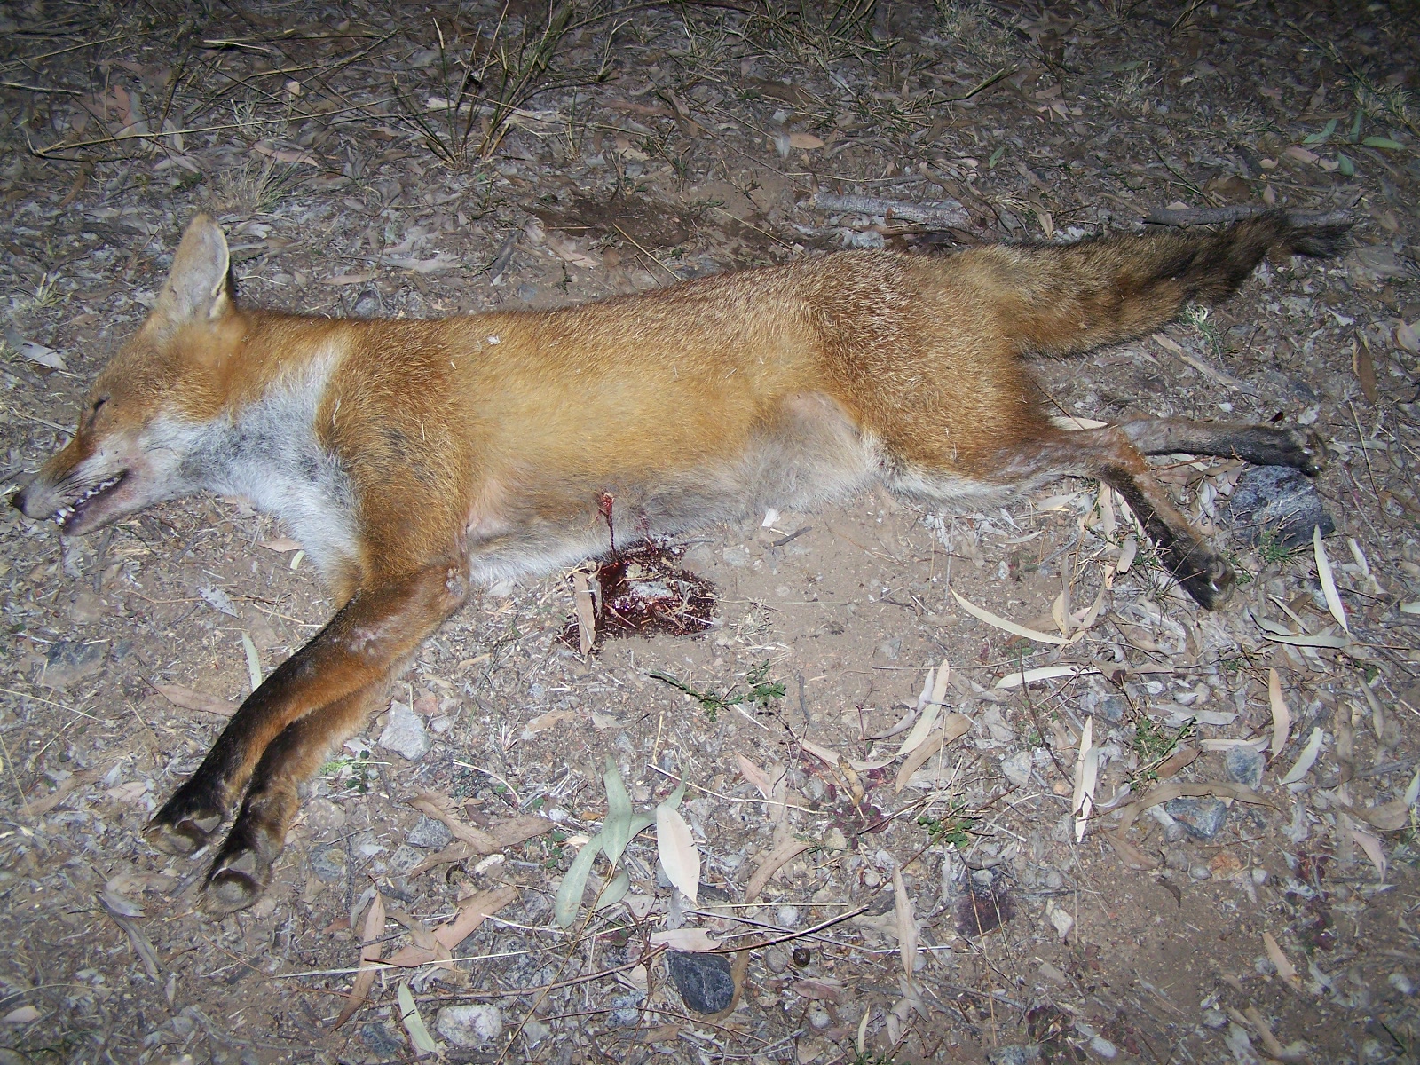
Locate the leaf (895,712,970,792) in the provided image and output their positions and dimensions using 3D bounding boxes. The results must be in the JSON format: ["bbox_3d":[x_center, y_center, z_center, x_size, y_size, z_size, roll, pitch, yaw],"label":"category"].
[{"bbox_3d":[0.140,0.140,1.006,0.074,0.010,0.017,-35,58,-25],"label":"leaf"}]

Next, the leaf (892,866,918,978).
[{"bbox_3d":[0.117,0.232,0.929,0.011,0.010,0.073,-2,50,-1],"label":"leaf"}]

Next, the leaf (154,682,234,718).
[{"bbox_3d":[-0.347,0.114,1.060,0.077,0.010,0.013,12,50,10],"label":"leaf"}]

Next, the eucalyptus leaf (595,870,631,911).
[{"bbox_3d":[-0.056,0.216,0.943,0.014,0.009,0.040,21,53,16],"label":"eucalyptus leaf"}]

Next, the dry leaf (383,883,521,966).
[{"bbox_3d":[-0.152,0.231,0.916,0.087,0.010,0.020,-27,58,-18],"label":"dry leaf"}]

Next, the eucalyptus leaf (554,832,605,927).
[{"bbox_3d":[-0.079,0.205,0.945,0.016,0.009,0.076,14,51,11],"label":"eucalyptus leaf"}]

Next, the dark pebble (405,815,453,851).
[{"bbox_3d":[-0.171,0.183,0.949,0.028,0.015,0.019,0,54,0],"label":"dark pebble"}]

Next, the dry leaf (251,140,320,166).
[{"bbox_3d":[-0.384,-0.345,1.414,0.075,0.008,0.015,15,52,13],"label":"dry leaf"}]

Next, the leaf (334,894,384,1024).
[{"bbox_3d":[-0.206,0.255,0.935,0.014,0.013,0.089,6,49,5],"label":"leaf"}]

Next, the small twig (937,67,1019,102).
[{"bbox_3d":[0.269,-0.440,1.541,0.111,0.012,0.016,-29,55,-23],"label":"small twig"}]

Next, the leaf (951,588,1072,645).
[{"bbox_3d":[0.204,0.062,1.071,0.091,0.010,0.014,25,54,20],"label":"leaf"}]

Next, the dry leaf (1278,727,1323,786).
[{"bbox_3d":[0.393,0.149,1.029,0.010,0.010,0.057,31,56,24],"label":"dry leaf"}]

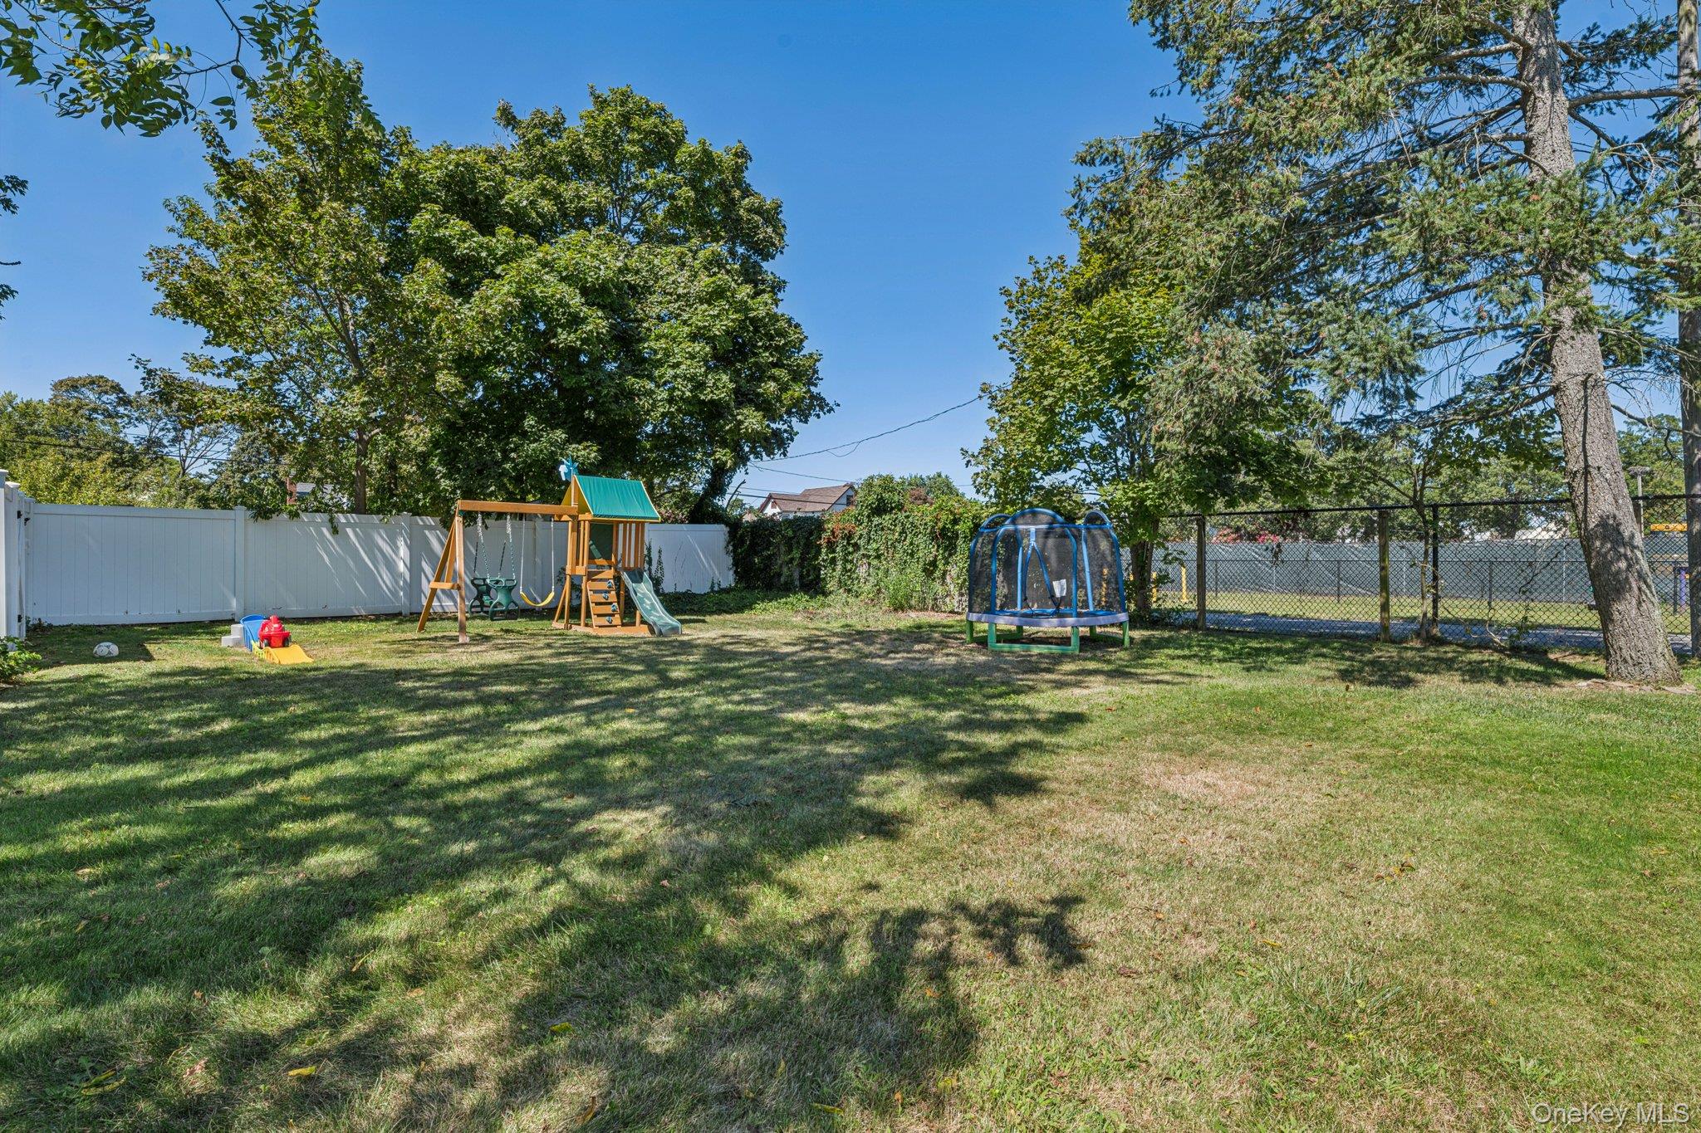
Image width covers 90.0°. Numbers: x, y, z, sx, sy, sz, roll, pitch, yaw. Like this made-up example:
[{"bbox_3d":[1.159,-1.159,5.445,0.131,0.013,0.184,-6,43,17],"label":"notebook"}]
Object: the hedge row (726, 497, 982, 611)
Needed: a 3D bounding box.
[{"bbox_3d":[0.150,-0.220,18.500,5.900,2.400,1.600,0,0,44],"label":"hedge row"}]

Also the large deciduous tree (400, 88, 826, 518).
[{"bbox_3d":[-5.550,-5.100,19.800,9.800,12.100,9.500,0,0,0],"label":"large deciduous tree"}]

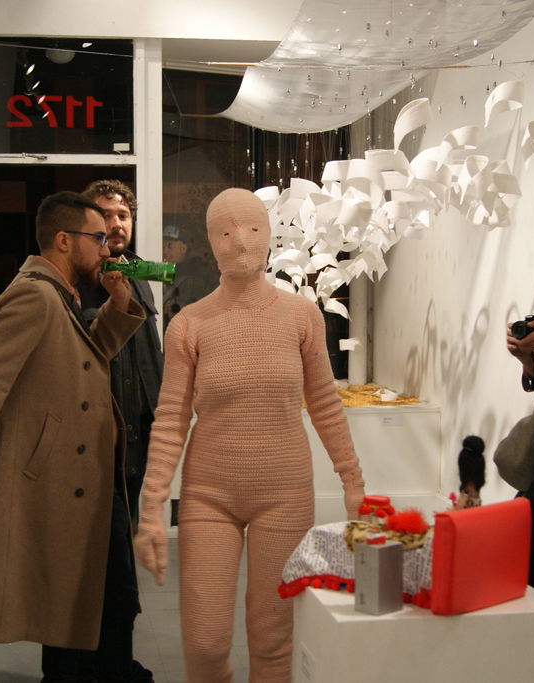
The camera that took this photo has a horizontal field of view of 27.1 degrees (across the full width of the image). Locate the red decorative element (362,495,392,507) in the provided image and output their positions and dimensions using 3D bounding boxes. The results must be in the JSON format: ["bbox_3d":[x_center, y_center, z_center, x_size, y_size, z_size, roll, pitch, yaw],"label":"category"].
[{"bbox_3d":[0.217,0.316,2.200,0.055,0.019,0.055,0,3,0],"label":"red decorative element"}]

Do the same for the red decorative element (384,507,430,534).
[{"bbox_3d":[0.297,0.383,2.360,0.094,0.055,0.080,0,3,0],"label":"red decorative element"}]

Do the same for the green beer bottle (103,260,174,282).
[{"bbox_3d":[-0.389,-0.213,3.360,0.230,0.062,0.062,6,-1,13],"label":"green beer bottle"}]

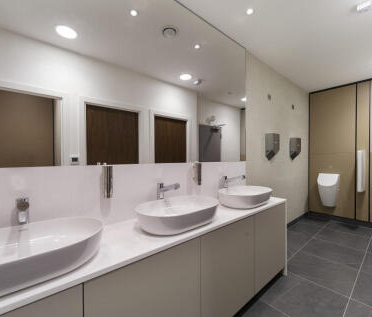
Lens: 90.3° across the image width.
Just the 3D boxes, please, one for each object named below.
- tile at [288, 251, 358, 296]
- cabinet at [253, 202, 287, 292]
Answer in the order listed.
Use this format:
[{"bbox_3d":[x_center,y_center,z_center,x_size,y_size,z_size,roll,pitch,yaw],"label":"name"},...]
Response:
[{"bbox_3d":[1.448,1.221,2.013,0.590,0.012,0.587,0,0,-41],"label":"tile"},{"bbox_3d":[0.642,0.785,1.875,0.660,0.700,0.467,0,0,-41],"label":"cabinet"}]

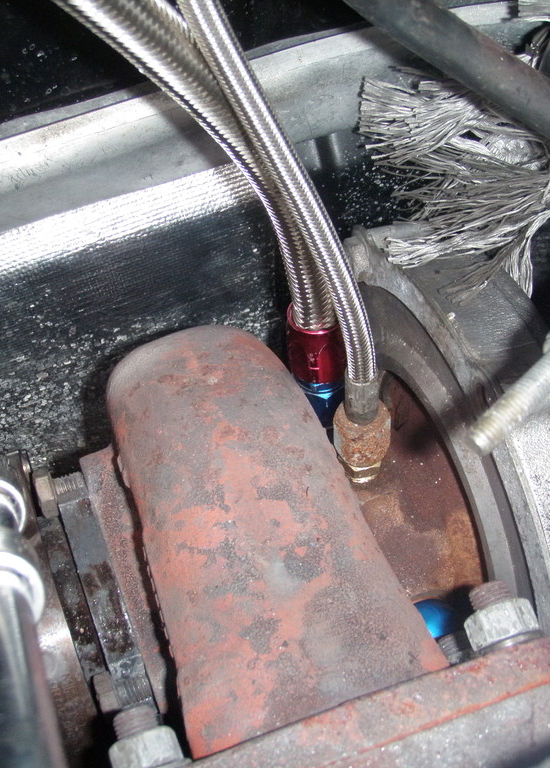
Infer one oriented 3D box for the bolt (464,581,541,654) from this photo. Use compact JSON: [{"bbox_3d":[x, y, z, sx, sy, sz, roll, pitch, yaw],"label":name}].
[{"bbox_3d":[0.056,0.058,0.281,0.018,0.018,0.016,-21,75,6],"label":"bolt"}]

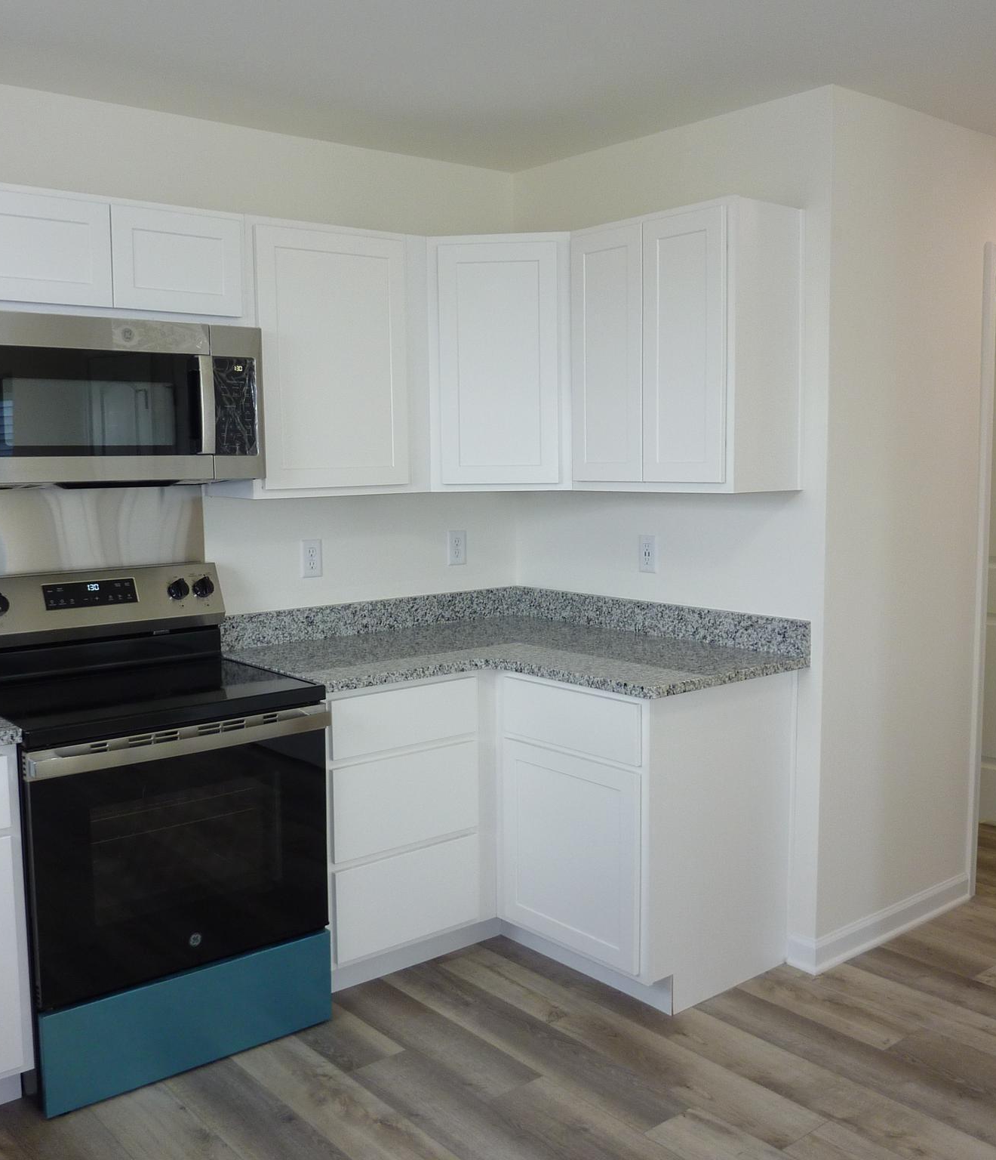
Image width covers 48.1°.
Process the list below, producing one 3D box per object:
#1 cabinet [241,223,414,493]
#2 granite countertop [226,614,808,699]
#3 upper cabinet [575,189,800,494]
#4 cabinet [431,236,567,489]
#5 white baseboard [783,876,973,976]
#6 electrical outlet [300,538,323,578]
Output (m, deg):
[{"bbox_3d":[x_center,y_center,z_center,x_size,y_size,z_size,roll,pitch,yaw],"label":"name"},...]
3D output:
[{"bbox_3d":[-0.563,-0.641,3.357,0.541,0.770,0.322,-6,8,-39],"label":"cabinet"},{"bbox_3d":[0.017,0.236,3.292,1.197,0.032,1.288,-6,8,-39],"label":"granite countertop"},{"bbox_3d":[0.523,-0.641,3.230,0.310,0.763,0.627,-6,7,-39],"label":"upper cabinet"},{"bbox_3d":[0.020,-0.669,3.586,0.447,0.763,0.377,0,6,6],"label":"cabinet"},{"bbox_3d":[1.226,1.054,3.531,0.882,0.097,0.102,-6,8,-39],"label":"white baseboard"},{"bbox_3d":[-0.590,-0.068,3.552,0.071,0.117,0.010,-6,7,-39],"label":"electrical outlet"}]

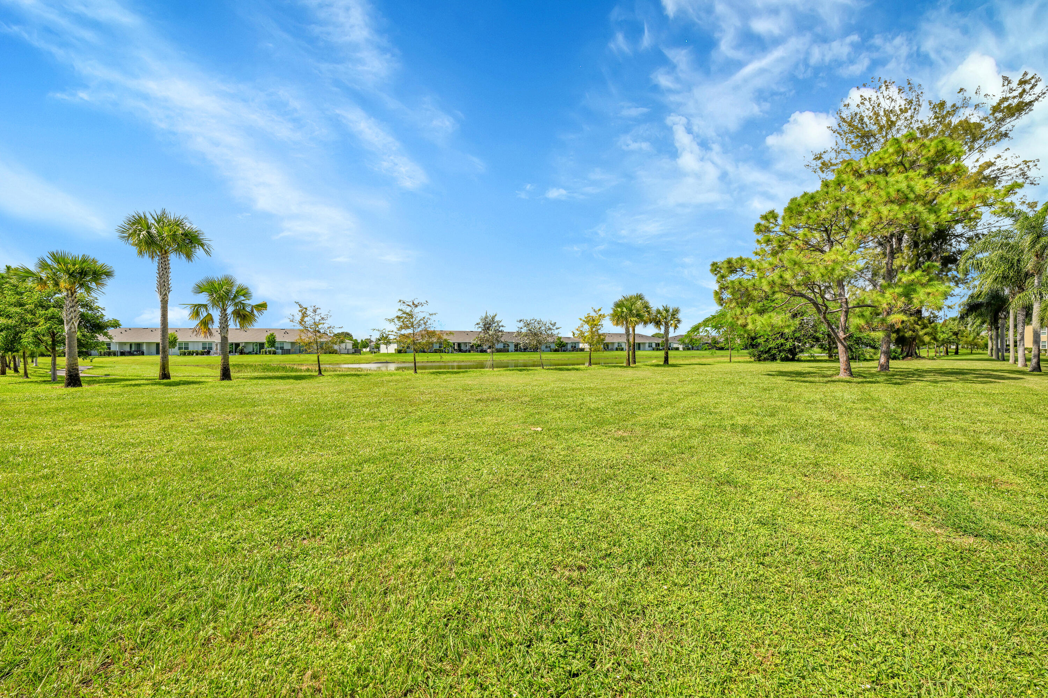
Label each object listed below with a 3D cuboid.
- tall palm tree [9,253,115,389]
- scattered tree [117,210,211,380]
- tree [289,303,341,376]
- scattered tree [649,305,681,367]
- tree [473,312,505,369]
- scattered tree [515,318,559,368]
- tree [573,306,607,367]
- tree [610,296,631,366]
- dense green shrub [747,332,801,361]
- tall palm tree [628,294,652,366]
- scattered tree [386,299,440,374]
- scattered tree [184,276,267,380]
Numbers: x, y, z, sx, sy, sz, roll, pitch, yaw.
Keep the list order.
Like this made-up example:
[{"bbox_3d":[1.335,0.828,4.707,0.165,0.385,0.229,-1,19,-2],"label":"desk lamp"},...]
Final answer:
[{"bbox_3d":[-19.610,-1.256,17.463,3.100,5.790,3.100,1,1,42],"label":"tall palm tree"},{"bbox_3d":[-18.551,-2.765,20.942,3.600,8.700,3.600,-1,1,-41],"label":"scattered tree"},{"bbox_3d":[-10.781,-0.492,21.000,2.650,3.720,2.550,0,1,0],"label":"tree"},{"bbox_3d":[12.171,-1.192,34.975,2.700,5.130,2.700,0,1,19],"label":"scattered tree"},{"bbox_3d":[-2.367,-0.559,28.358,2.200,4.060,2.200,0,1,-5],"label":"tree"},{"bbox_3d":[0.905,-0.384,27.300,2.900,3.400,2.800,0,1,0],"label":"scattered tree"},{"bbox_3d":[4.913,-0.889,30.000,2.400,4.370,2.350,0,1,0],"label":"tree"},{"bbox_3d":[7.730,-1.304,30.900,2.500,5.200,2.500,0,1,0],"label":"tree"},{"bbox_3d":[25.167,-0.206,41.000,5.300,2.850,4.200,0,1,0],"label":"dense green shrub"},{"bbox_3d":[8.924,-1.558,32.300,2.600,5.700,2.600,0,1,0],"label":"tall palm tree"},{"bbox_3d":[-6.759,-0.767,24.975,3.200,4.580,3.200,0,1,-15],"label":"scattered tree"},{"bbox_3d":[-13.494,-0.947,18.400,3.700,4.720,3.500,0,1,0],"label":"scattered tree"}]

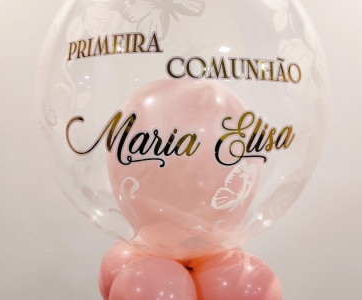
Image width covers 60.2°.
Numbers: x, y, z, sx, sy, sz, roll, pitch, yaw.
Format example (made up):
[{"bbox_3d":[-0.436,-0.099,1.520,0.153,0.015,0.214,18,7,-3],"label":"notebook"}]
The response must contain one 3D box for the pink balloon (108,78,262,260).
[{"bbox_3d":[0.006,0.036,0.550,0.262,0.305,0.262,0,2,0],"label":"pink balloon"}]

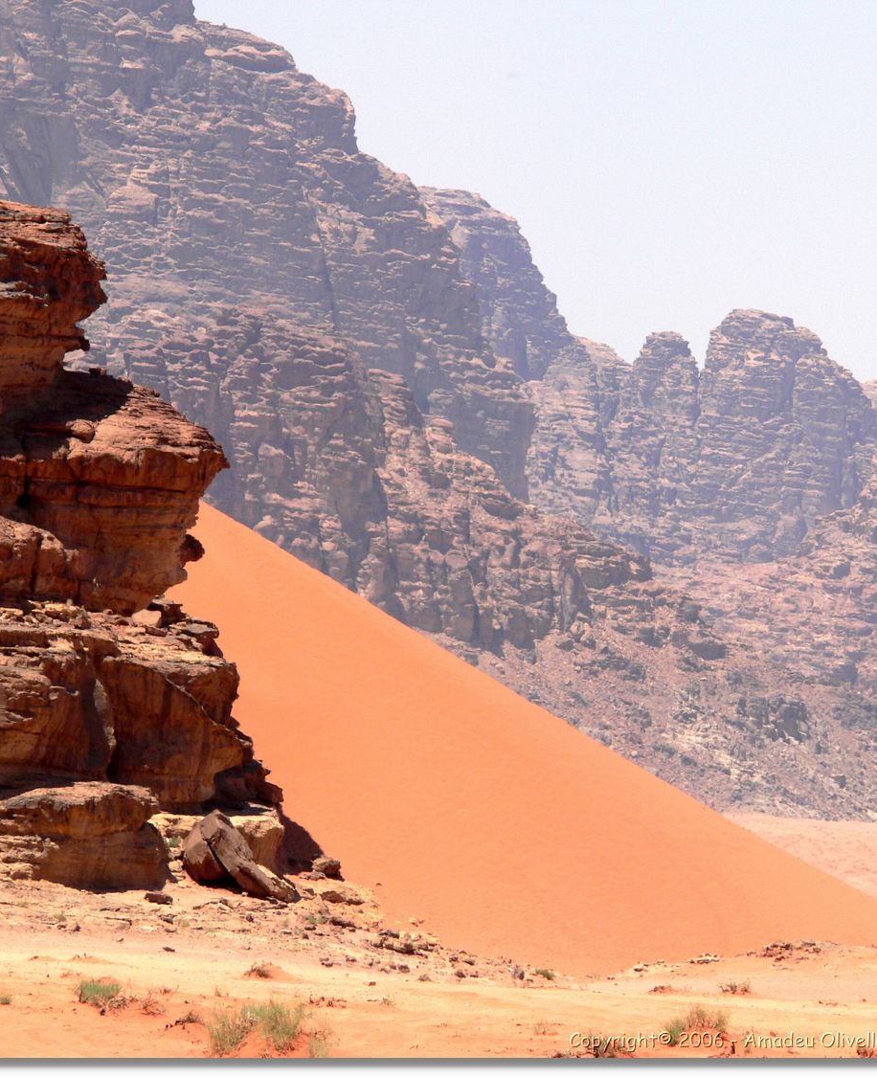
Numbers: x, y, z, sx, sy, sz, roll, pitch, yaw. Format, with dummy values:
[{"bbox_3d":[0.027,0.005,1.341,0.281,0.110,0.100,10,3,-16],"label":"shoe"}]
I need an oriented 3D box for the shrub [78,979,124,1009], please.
[{"bbox_3d":[-5.053,6.815,180.000,0.688,0.453,0.619,0,-1,0],"label":"shrub"}]

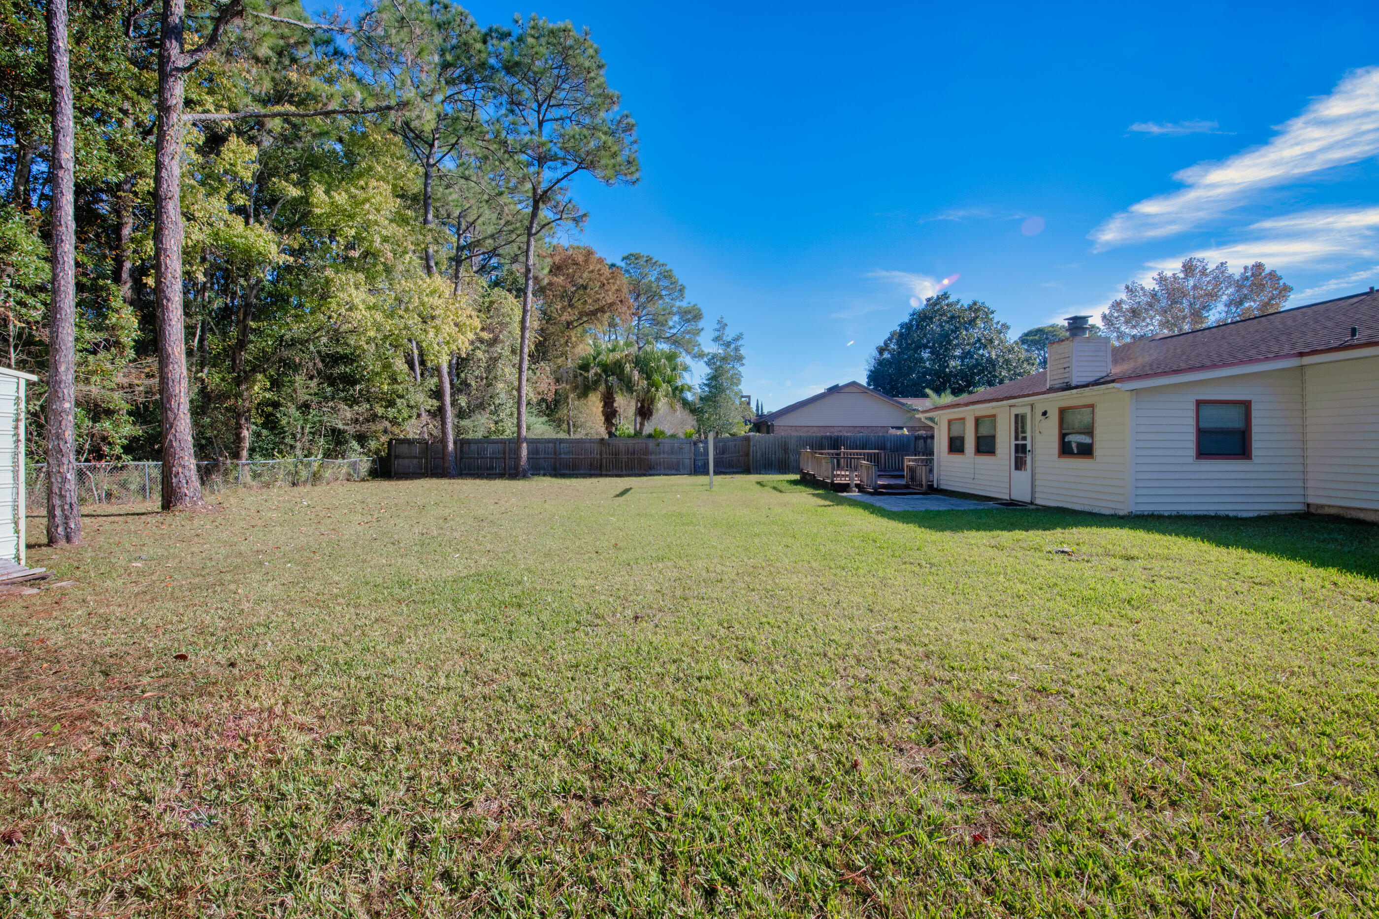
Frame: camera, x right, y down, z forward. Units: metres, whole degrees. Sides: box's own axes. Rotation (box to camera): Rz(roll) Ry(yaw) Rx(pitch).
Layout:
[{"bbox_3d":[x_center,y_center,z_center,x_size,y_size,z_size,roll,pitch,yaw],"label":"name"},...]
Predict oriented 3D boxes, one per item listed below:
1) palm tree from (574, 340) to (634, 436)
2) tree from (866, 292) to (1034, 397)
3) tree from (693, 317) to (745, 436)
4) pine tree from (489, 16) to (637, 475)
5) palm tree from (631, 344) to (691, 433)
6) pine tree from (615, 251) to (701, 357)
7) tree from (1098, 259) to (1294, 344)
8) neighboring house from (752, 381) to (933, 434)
[{"bbox_3d":[-4.747,-2.994,29.800,3.312,7.309,3.312,0,1,0],"label":"palm tree"},{"bbox_3d":[20.550,-6.454,43.000,12.121,13.885,12.121,0,1,0],"label":"tree"},{"bbox_3d":[1.682,-3.720,30.500,2.938,8.744,2.938,0,1,0],"label":"tree"},{"bbox_3d":[-5.868,-10.069,25.300,6.830,21.664,6.830,0,1,0],"label":"pine tree"},{"bbox_3d":[-1.596,-2.781,29.500,3.257,6.891,3.257,0,1,0],"label":"palm tree"},{"bbox_3d":[-2.491,-8.053,43.000,7.021,17.083,7.021,0,1,0],"label":"pine tree"},{"bbox_3d":[29.806,-5.698,32.000,8.583,12.660,8.583,0,1,0],"label":"tree"},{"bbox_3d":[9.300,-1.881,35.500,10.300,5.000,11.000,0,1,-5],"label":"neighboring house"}]

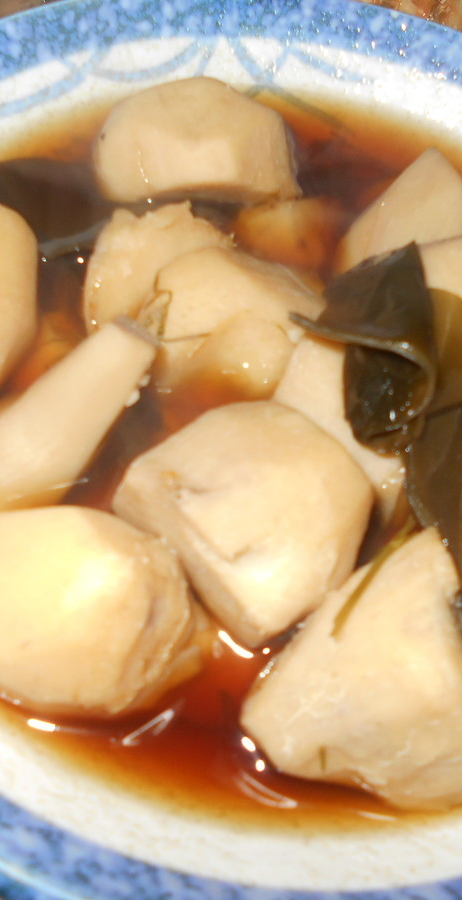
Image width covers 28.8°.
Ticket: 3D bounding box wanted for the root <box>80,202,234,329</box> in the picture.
[{"bbox_3d":[-0.015,-0.037,0.212,0.041,0.035,0.039,3,59,-6],"label":"root"}]

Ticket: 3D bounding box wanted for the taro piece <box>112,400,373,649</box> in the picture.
[{"bbox_3d":[0.002,0.015,0.175,0.042,0.044,0.041,36,62,13],"label":"taro piece"}]

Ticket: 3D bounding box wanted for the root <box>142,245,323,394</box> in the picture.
[{"bbox_3d":[0.001,-0.032,0.223,0.039,0.032,0.043,29,60,10],"label":"root"}]

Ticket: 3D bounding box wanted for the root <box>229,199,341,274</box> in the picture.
[{"bbox_3d":[0.015,-0.064,0.257,0.035,0.030,0.036,3,59,-5],"label":"root"}]

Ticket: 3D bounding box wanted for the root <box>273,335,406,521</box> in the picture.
[{"bbox_3d":[0.027,-0.005,0.211,0.035,0.033,0.048,-24,66,-20],"label":"root"}]

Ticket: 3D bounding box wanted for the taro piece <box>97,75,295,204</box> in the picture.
[{"bbox_3d":[-0.009,-0.074,0.230,0.052,0.035,0.034,3,59,-6],"label":"taro piece"}]

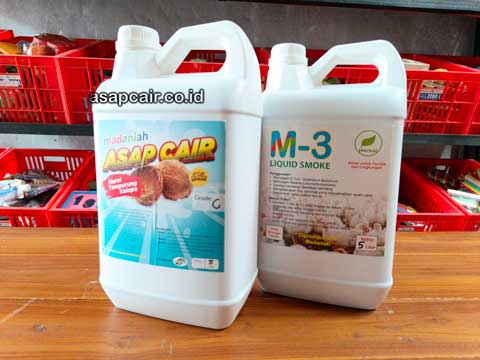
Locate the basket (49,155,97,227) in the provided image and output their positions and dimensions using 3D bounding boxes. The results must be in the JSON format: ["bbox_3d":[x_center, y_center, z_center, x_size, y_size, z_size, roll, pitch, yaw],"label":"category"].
[{"bbox_3d":[-0.396,0.085,1.104,0.295,0.207,0.374,1,29,-4],"label":"basket"}]

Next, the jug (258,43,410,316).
[{"bbox_3d":[0.116,-0.012,0.433,0.182,0.334,0.127,4,8,19],"label":"jug"}]

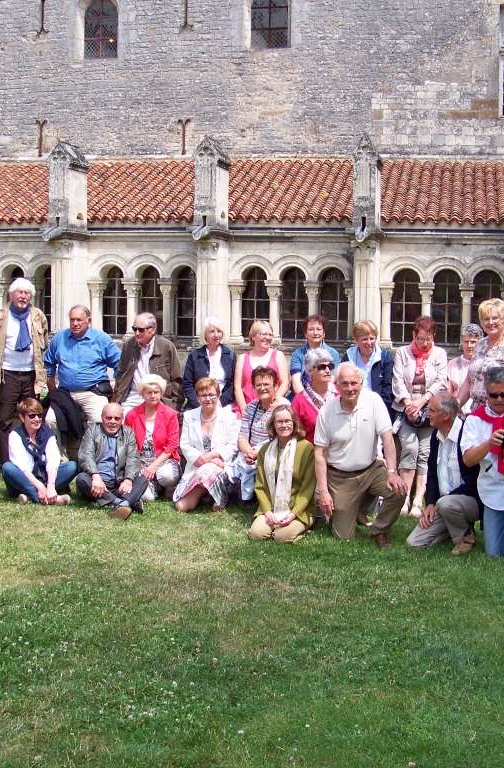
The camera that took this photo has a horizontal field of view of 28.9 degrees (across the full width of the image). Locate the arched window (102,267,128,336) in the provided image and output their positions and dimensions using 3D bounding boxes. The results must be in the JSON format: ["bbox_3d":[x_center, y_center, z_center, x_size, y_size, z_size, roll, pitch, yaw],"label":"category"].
[{"bbox_3d":[-2.609,-1.573,18.677,0.552,1.348,0.180,2,6,12],"label":"arched window"}]

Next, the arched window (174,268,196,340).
[{"bbox_3d":[-1.196,-1.529,18.377,0.549,1.356,0.180,2,6,12],"label":"arched window"}]

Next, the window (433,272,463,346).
[{"bbox_3d":[3.481,-1.362,17.386,0.551,1.350,0.180,2,6,12],"label":"window"}]

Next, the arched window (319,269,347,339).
[{"bbox_3d":[1.511,-1.445,17.802,0.564,1.344,0.180,2,6,12],"label":"arched window"}]

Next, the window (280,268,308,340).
[{"bbox_3d":[0.763,-1.426,17.514,0.507,1.291,0.150,2,5,10],"label":"window"}]

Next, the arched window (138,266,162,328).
[{"bbox_3d":[-1.872,-1.527,17.959,0.487,1.270,0.150,2,5,10],"label":"arched window"}]

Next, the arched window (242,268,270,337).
[{"bbox_3d":[0.050,-1.468,17.633,0.522,1.308,0.150,2,5,10],"label":"arched window"}]

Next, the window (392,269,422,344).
[{"bbox_3d":[2.792,-1.387,17.532,0.556,1.360,0.180,2,6,12],"label":"window"}]

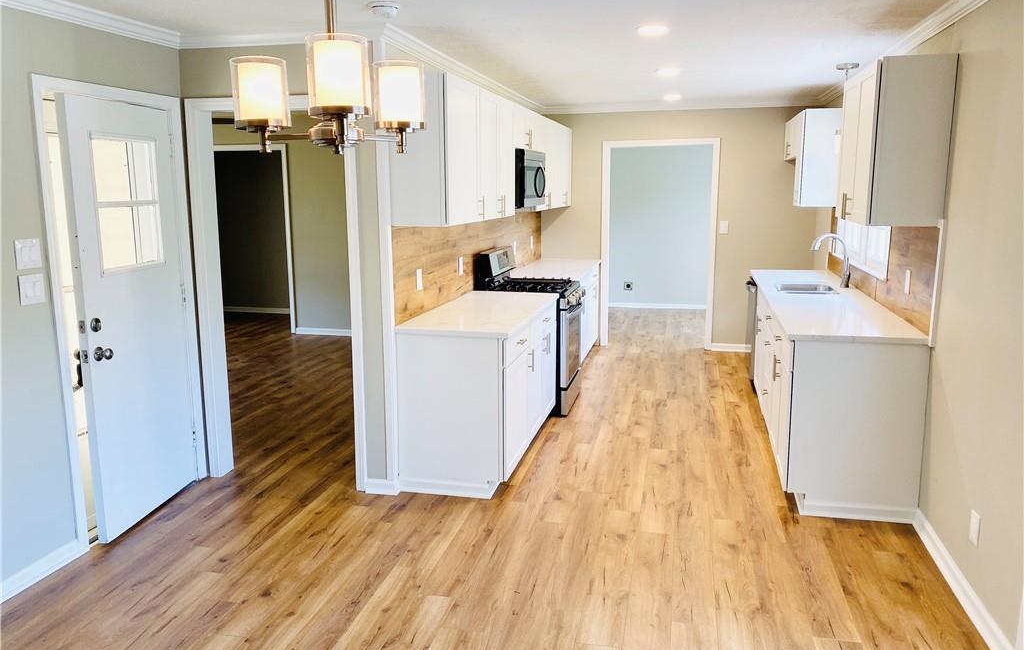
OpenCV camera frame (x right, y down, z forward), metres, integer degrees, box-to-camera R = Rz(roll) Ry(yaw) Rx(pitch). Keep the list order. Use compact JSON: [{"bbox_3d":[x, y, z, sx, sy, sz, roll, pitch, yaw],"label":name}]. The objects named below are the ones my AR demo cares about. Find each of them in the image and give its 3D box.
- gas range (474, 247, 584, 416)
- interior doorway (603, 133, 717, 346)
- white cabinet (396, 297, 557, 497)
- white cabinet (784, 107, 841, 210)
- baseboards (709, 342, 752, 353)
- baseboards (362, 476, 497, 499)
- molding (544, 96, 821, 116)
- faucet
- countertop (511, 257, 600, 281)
[{"bbox_3d":[0.159,0.028,5.776,0.685,1.175,0.760,2,10,14],"label":"gas range"},{"bbox_3d":[1.475,-0.792,7.739,1.127,2.075,0.130,2,10,14],"label":"interior doorway"},{"bbox_3d":[-0.143,0.348,4.739,0.625,0.914,1.445,2,10,14],"label":"white cabinet"},{"bbox_3d":[2.566,-1.410,6.609,0.317,0.728,1.443,2,10,13],"label":"white cabinet"},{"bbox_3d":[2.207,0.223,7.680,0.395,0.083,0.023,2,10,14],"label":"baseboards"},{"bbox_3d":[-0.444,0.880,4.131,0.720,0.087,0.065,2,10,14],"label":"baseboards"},{"bbox_3d":[1.602,-2.133,7.482,2.640,0.069,0.067,2,10,13],"label":"molding"},{"bbox_3d":[2.254,-0.456,5.431,0.265,0.383,0.070,2,10,14],"label":"faucet"},{"bbox_3d":[0.400,-0.511,7.089,0.626,0.029,1.911,2,10,13],"label":"countertop"}]

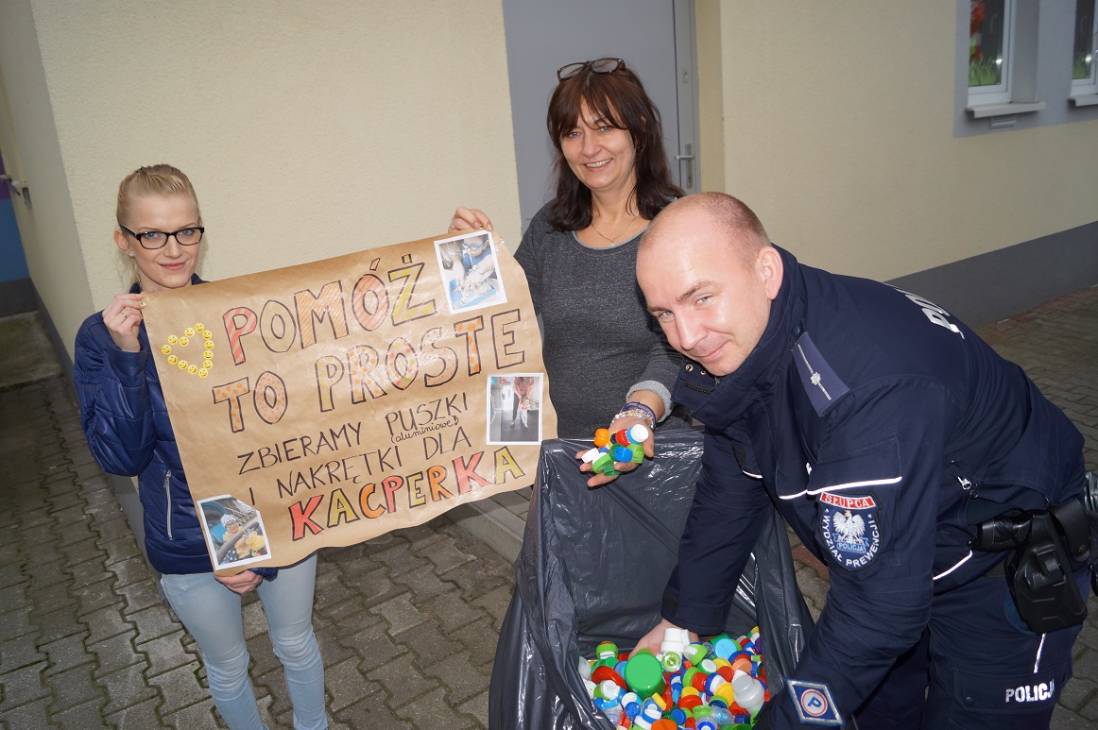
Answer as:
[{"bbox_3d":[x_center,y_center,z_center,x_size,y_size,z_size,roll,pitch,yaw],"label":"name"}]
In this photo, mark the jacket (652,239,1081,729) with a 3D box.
[{"bbox_3d":[0.415,0.179,1.201,0.640,0.580,0.540,-45,19,-4],"label":"jacket"}]

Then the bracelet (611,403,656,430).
[{"bbox_3d":[0.135,0.093,1.310,0.067,0.056,0.029,17,34,12],"label":"bracelet"}]

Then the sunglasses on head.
[{"bbox_3d":[0.099,-0.534,1.621,0.138,0.042,0.140,1,-24,18],"label":"sunglasses on head"}]

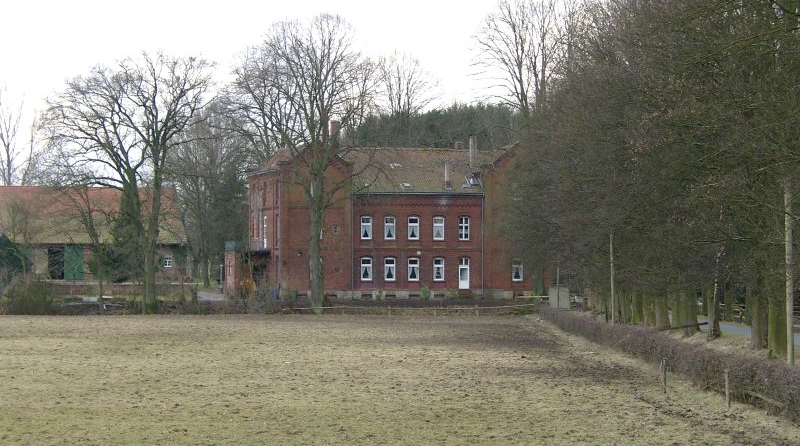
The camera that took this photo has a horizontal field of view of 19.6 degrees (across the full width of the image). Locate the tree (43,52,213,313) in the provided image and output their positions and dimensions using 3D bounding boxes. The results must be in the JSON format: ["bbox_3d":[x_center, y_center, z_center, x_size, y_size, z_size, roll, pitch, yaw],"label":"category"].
[{"bbox_3d":[-21.695,-3.264,184.000,13.300,20.700,12.500,0,-1,0],"label":"tree"}]

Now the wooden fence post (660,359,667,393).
[{"bbox_3d":[7.183,4.184,63.000,0.120,0.930,0.120,0,-1,0],"label":"wooden fence post"}]

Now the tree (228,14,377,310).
[{"bbox_3d":[-7.973,-5.029,189.000,12.000,24.200,11.500,0,-1,0],"label":"tree"}]

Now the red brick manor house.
[{"bbox_3d":[-1.550,-0.347,222.489,29.300,15.300,15.000,0,-1,-14],"label":"red brick manor house"}]

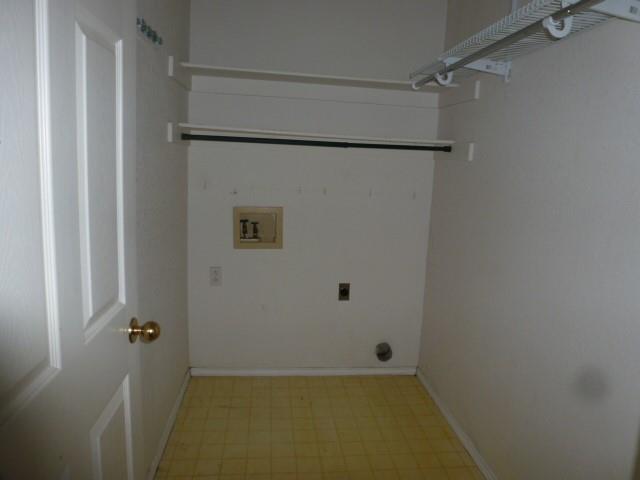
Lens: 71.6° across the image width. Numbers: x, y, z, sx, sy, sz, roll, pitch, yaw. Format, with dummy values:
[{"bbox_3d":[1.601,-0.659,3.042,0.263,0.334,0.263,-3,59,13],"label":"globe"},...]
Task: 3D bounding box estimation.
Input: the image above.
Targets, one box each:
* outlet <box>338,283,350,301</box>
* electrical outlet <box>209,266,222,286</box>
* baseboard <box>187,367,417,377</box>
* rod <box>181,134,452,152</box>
[{"bbox_3d":[0.158,0.334,2.823,0.072,0.112,0.013,2,9,-7],"label":"outlet"},{"bbox_3d":[-0.637,0.228,2.719,0.072,0.116,0.009,2,9,-7],"label":"electrical outlet"},{"bbox_3d":[-0.084,0.857,2.883,1.465,0.057,0.014,2,9,-7],"label":"baseboard"},{"bbox_3d":[0.007,-0.525,2.417,1.470,0.030,0.030,2,9,-7],"label":"rod"}]

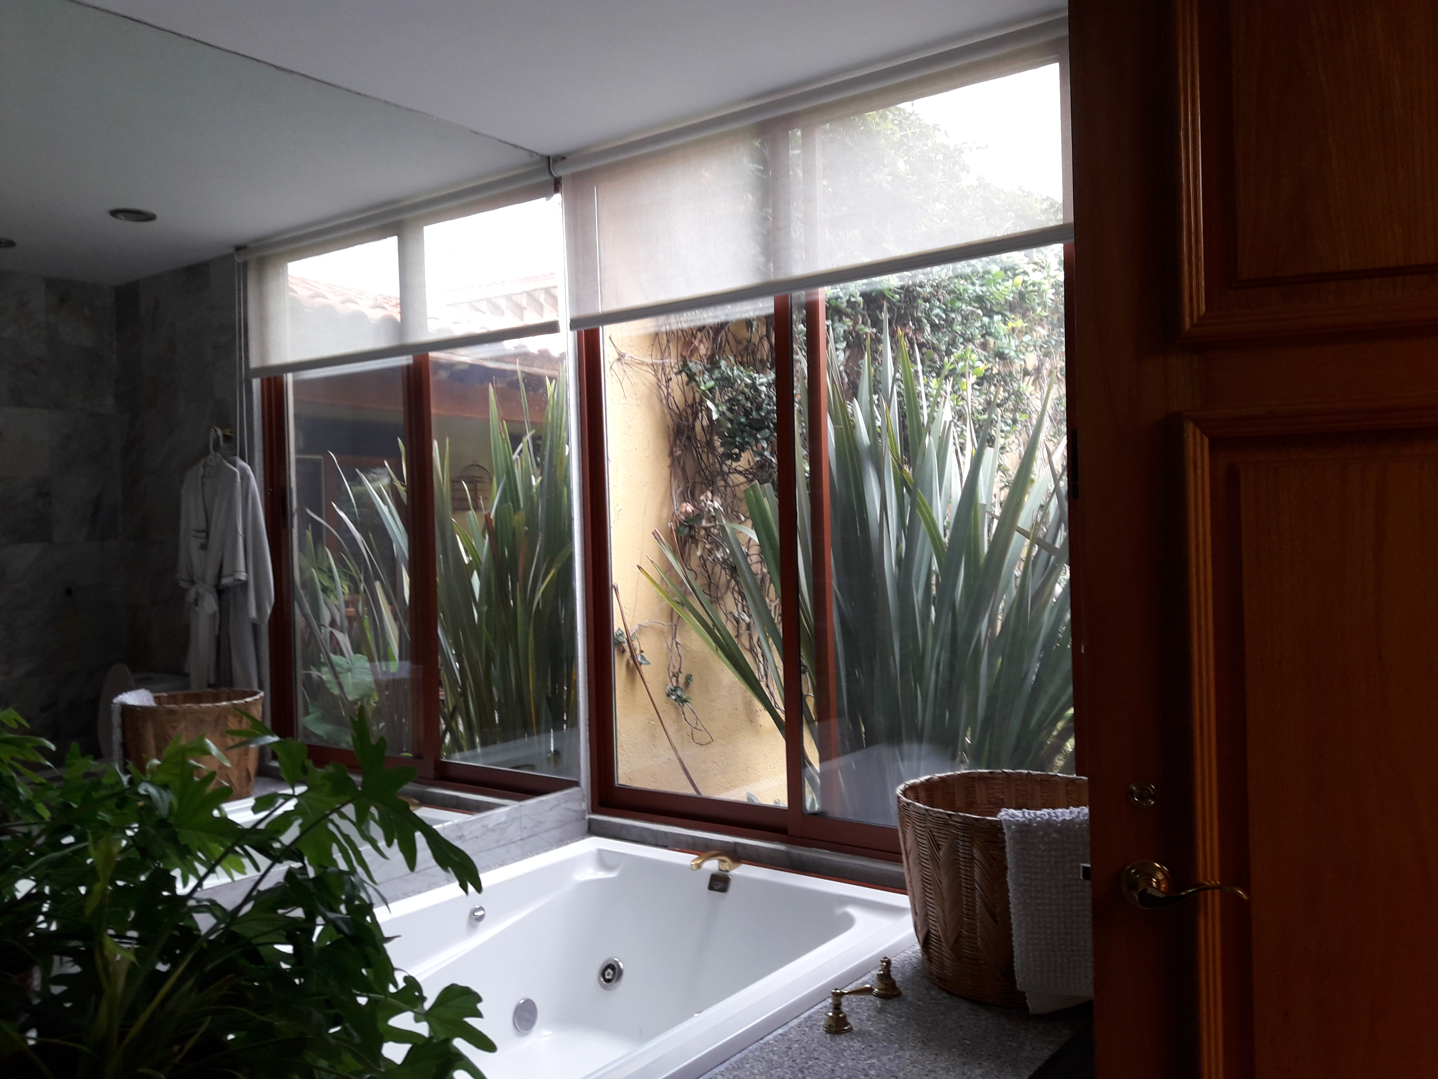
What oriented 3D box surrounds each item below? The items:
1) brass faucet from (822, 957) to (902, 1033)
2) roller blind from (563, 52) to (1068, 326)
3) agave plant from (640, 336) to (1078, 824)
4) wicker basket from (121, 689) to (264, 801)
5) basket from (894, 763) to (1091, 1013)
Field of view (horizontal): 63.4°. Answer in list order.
[{"bbox_3d":[0.282,0.847,2.182,0.088,0.077,0.247,-1,0,36],"label":"brass faucet"},{"bbox_3d":[0.184,-0.897,3.012,1.627,0.520,0.073,-1,0,36],"label":"roller blind"},{"bbox_3d":[0.614,0.168,3.640,1.492,1.695,1.186,-1,0,36],"label":"agave plant"},{"bbox_3d":[-1.886,0.748,4.190,0.466,0.361,0.466,-1,0,36],"label":"wicker basket"},{"bbox_3d":[0.604,0.695,2.375,0.466,0.361,0.466,-1,0,36],"label":"basket"}]

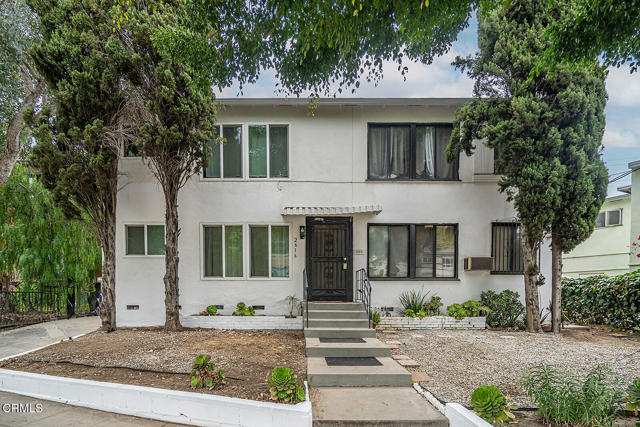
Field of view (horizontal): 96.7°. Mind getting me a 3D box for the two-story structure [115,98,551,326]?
[{"bbox_3d":[0.340,0.200,11.300,12.000,6.200,8.000,0,-2,0],"label":"two-story structure"}]

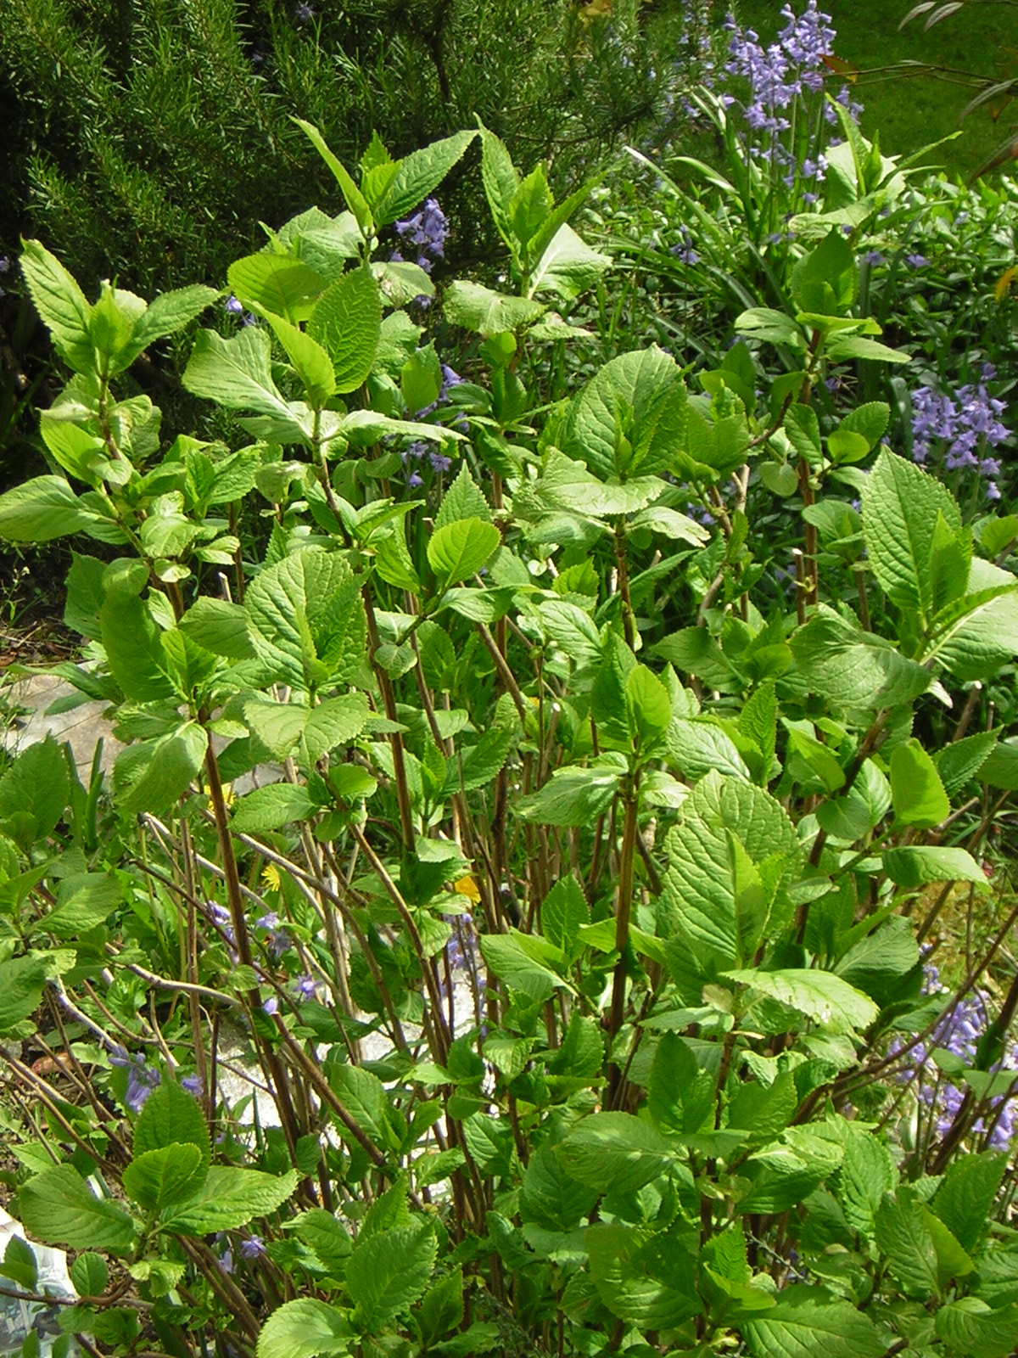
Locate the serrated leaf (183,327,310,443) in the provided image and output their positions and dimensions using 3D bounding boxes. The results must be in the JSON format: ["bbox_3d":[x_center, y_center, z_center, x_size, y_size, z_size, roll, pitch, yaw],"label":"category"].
[{"bbox_3d":[-0.179,-0.208,2.361,0.123,0.026,0.070,41,63,21],"label":"serrated leaf"}]

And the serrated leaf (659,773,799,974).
[{"bbox_3d":[0.139,0.123,2.120,0.090,0.127,0.028,-2,-19,-3],"label":"serrated leaf"}]

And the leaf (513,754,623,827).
[{"bbox_3d":[0.041,0.080,2.277,0.079,0.024,0.051,-19,49,-1],"label":"leaf"}]

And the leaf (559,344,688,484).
[{"bbox_3d":[0.088,-0.195,2.430,0.084,0.102,0.030,9,-15,3],"label":"leaf"}]

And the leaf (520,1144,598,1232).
[{"bbox_3d":[0.033,0.345,2.280,0.055,0.018,0.071,-7,61,-2],"label":"leaf"}]

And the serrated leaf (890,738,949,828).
[{"bbox_3d":[0.273,0.069,2.220,0.043,0.065,0.020,-1,28,0],"label":"serrated leaf"}]

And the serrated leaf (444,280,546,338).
[{"bbox_3d":[-0.011,-0.267,2.400,0.072,0.018,0.070,2,23,12],"label":"serrated leaf"}]

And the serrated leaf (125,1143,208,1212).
[{"bbox_3d":[-0.240,0.342,2.300,0.051,0.057,0.018,19,14,-5],"label":"serrated leaf"}]

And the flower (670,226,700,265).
[{"bbox_3d":[0.167,-0.410,3.150,0.028,0.036,0.026,0,30,0],"label":"flower"}]

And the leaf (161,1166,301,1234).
[{"bbox_3d":[-0.191,0.356,2.270,0.099,0.019,0.055,-17,45,-17],"label":"leaf"}]

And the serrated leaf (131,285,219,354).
[{"bbox_3d":[-0.252,-0.265,2.430,0.088,0.020,0.051,-37,37,3],"label":"serrated leaf"}]

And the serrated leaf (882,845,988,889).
[{"bbox_3d":[0.282,0.121,2.200,0.075,0.020,0.043,7,22,28],"label":"serrated leaf"}]

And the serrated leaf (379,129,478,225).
[{"bbox_3d":[-0.059,-0.358,2.380,0.098,0.014,0.050,-45,41,-3],"label":"serrated leaf"}]

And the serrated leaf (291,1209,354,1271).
[{"bbox_3d":[-0.130,0.392,2.330,0.059,0.020,0.036,24,62,13],"label":"serrated leaf"}]

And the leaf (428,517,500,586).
[{"bbox_3d":[-0.034,-0.093,2.420,0.045,0.056,0.017,29,10,-6],"label":"leaf"}]

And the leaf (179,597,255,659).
[{"bbox_3d":[-0.192,-0.034,2.250,0.066,0.012,0.044,8,59,-2],"label":"leaf"}]

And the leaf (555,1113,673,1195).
[{"bbox_3d":[0.071,0.320,2.250,0.082,0.020,0.060,3,48,-13],"label":"leaf"}]

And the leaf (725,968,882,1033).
[{"bbox_3d":[0.177,0.193,2.000,0.098,0.020,0.052,24,33,23],"label":"leaf"}]

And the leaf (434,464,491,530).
[{"bbox_3d":[-0.034,-0.120,2.450,0.046,0.074,0.014,3,-2,0],"label":"leaf"}]

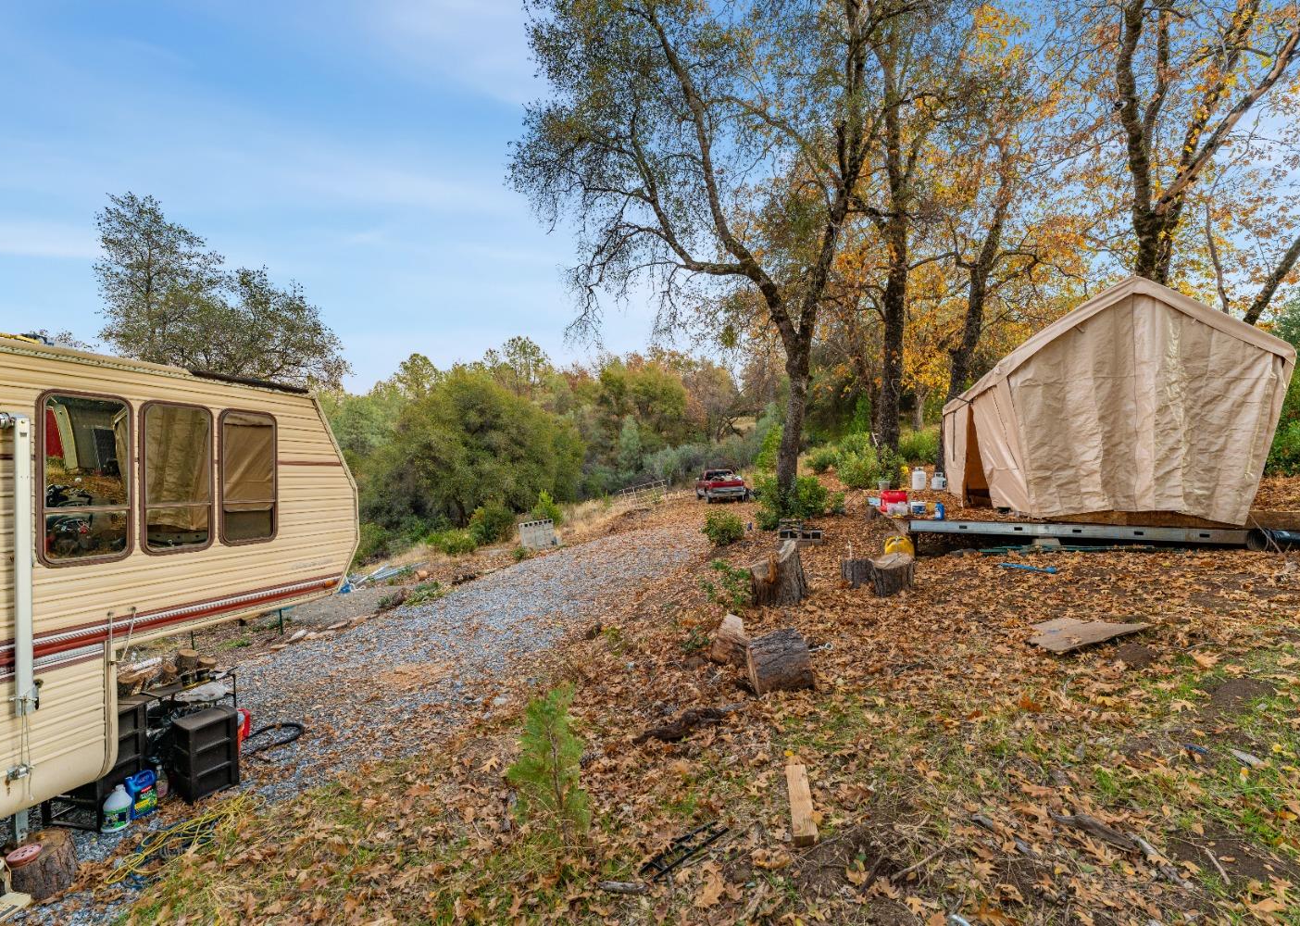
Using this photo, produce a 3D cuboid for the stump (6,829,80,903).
[{"bbox_3d":[-3.496,2.319,3.110,0.285,0.230,0.285,0,0,-45],"label":"stump"}]

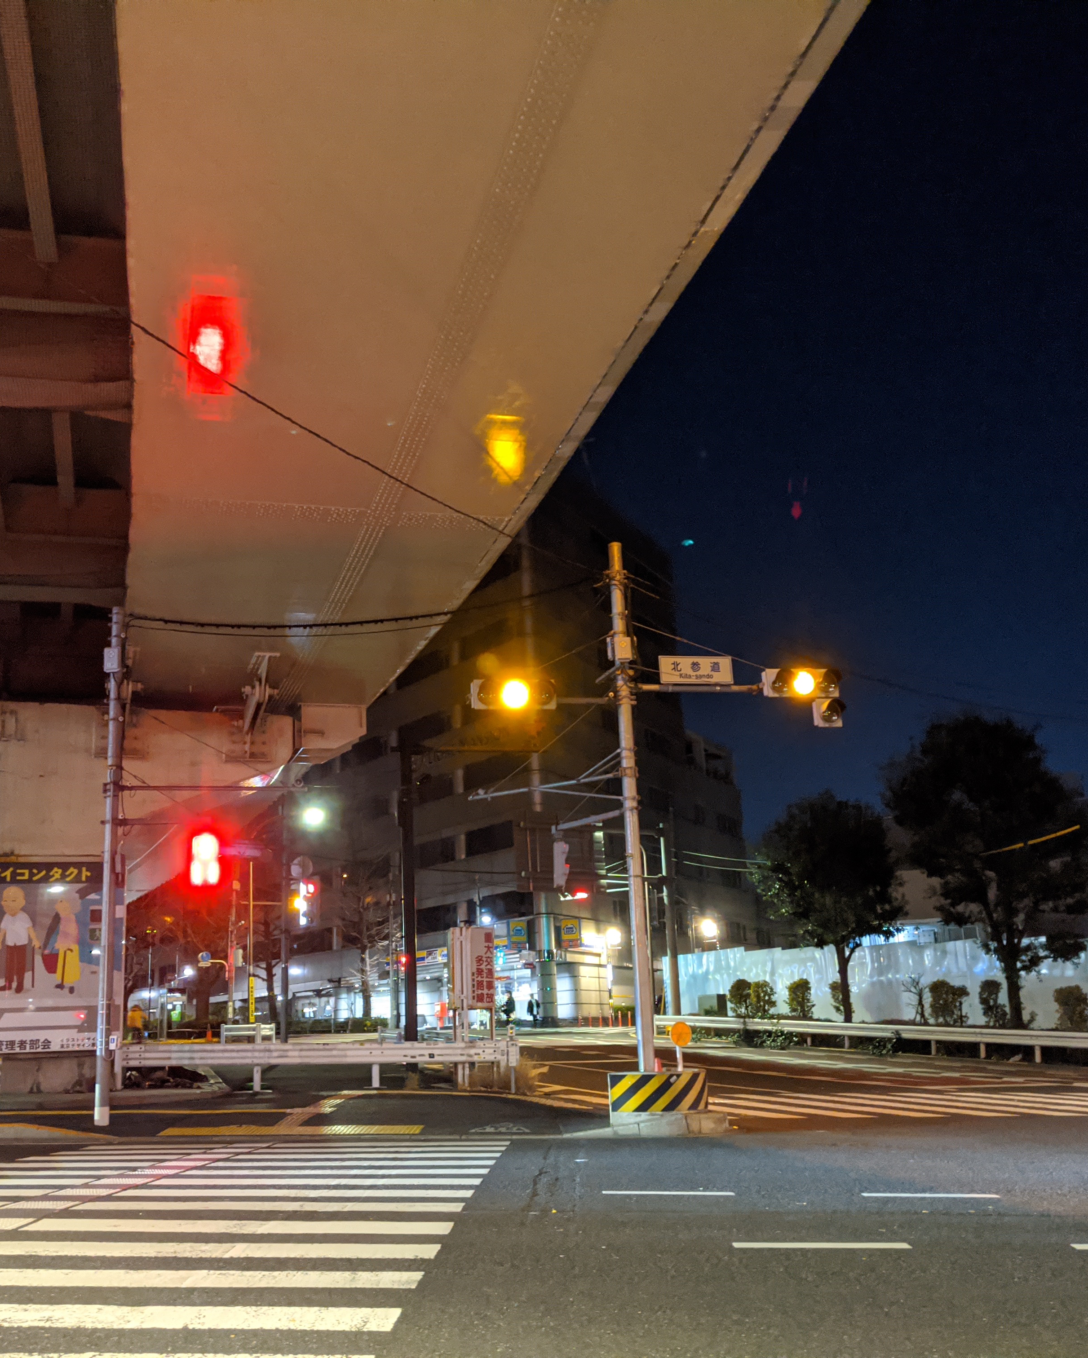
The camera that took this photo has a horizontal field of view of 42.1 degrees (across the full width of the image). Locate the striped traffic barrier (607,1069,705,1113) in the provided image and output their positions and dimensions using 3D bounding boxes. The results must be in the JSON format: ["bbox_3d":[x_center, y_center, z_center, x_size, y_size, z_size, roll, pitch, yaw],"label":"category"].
[{"bbox_3d":[1.491,5.457,18.724,1.270,0.560,0.600,-2,-14,-3],"label":"striped traffic barrier"}]

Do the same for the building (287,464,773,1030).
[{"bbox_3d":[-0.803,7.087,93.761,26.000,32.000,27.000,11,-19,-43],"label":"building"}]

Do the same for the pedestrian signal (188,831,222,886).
[{"bbox_3d":[-4.563,2.410,19.023,0.420,0.740,0.300,-3,-14,0],"label":"pedestrian signal"}]

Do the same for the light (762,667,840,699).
[{"bbox_3d":[3.783,0.062,20.639,1.180,0.430,0.360,0,-14,-12],"label":"light"}]

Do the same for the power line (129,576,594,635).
[{"bbox_3d":[-2.521,-1.085,20.089,6.684,0.678,0.120,-1,-14,-5],"label":"power line"}]

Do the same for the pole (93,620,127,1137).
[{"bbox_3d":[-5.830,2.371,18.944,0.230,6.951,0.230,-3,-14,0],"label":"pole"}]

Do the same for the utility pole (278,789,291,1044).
[{"bbox_3d":[-7.817,7.236,42.588,0.250,7.510,0.250,-3,-14,0],"label":"utility pole"}]

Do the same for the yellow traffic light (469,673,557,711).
[{"bbox_3d":[-0.439,0.190,19.934,1.200,0.430,0.360,0,-14,-12],"label":"yellow traffic light"}]

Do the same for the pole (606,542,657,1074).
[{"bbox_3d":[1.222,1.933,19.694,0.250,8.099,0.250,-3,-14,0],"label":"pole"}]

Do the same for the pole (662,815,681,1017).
[{"bbox_3d":[4.608,8.431,49.365,0.330,7.766,0.330,-3,-14,0],"label":"pole"}]

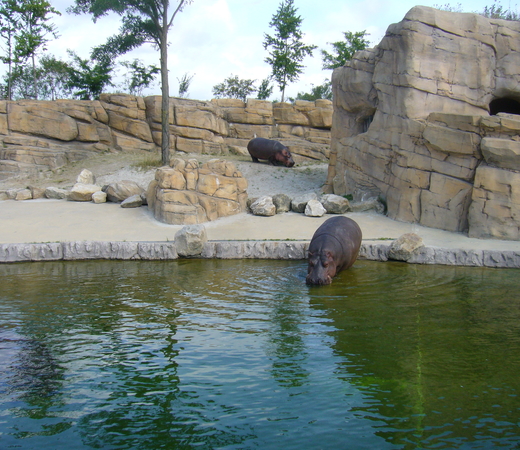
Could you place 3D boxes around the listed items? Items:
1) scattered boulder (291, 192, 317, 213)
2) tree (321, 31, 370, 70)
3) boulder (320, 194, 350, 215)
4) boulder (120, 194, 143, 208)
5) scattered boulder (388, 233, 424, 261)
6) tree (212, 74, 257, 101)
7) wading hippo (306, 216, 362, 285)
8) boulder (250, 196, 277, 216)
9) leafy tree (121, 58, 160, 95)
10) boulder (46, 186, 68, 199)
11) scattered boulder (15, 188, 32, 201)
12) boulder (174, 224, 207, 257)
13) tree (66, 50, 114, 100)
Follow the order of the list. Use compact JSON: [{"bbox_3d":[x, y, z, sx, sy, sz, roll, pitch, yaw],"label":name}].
[{"bbox_3d":[1.704,-0.833,23.500,0.950,0.660,0.800,0,8,0],"label":"scattered boulder"},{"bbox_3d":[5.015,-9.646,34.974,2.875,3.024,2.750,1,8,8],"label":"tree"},{"bbox_3d":[2.919,-0.787,23.300,1.050,0.700,0.800,0,8,0],"label":"boulder"},{"bbox_3d":[-5.295,-0.968,25.000,0.870,0.500,0.620,-2,8,-12],"label":"boulder"},{"bbox_3d":[3.809,0.552,15.690,0.871,0.698,0.729,0,8,0],"label":"scattered boulder"},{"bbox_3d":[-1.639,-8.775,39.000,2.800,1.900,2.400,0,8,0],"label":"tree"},{"bbox_3d":[2.005,0.742,15.800,1.200,1.450,2.900,3,8,18],"label":"wading hippo"},{"bbox_3d":[0.121,-0.653,20.950,0.853,0.664,0.747,0,8,0],"label":"boulder"},{"bbox_3d":[-6.892,-8.509,35.140,2.216,2.205,2.137,-2,8,-11],"label":"leafy tree"},{"bbox_3d":[-8.920,-1.423,26.656,1.029,0.539,0.788,-3,9,-18],"label":"boulder"},{"bbox_3d":[-10.720,-1.382,27.500,0.750,0.500,0.600,-3,8,-20],"label":"scattered boulder"},{"bbox_3d":[-2.005,0.462,17.500,0.850,0.820,0.750,0,8,0],"label":"boulder"},{"bbox_3d":[-10.896,-9.482,39.000,3.000,3.400,2.700,-2,8,-15],"label":"tree"}]

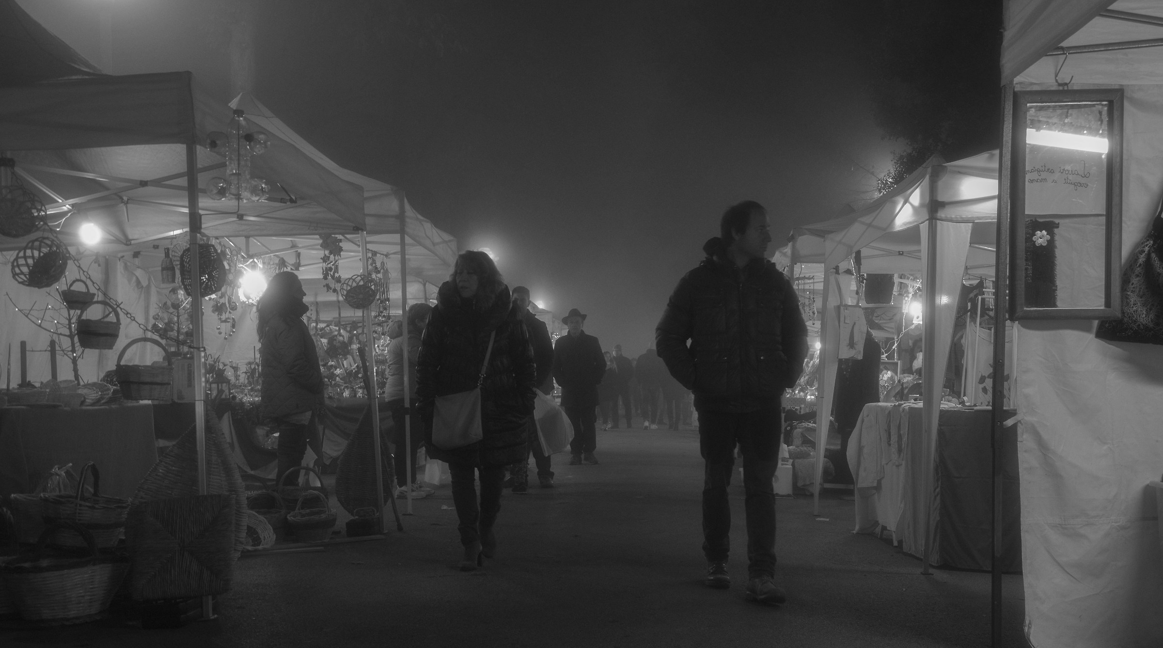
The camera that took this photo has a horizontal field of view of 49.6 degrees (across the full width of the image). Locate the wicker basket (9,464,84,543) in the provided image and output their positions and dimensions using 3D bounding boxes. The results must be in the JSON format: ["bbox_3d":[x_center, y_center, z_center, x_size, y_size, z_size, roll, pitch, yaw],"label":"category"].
[{"bbox_3d":[-2.884,0.973,6.812,0.380,0.420,0.310,1,-3,-17],"label":"wicker basket"}]

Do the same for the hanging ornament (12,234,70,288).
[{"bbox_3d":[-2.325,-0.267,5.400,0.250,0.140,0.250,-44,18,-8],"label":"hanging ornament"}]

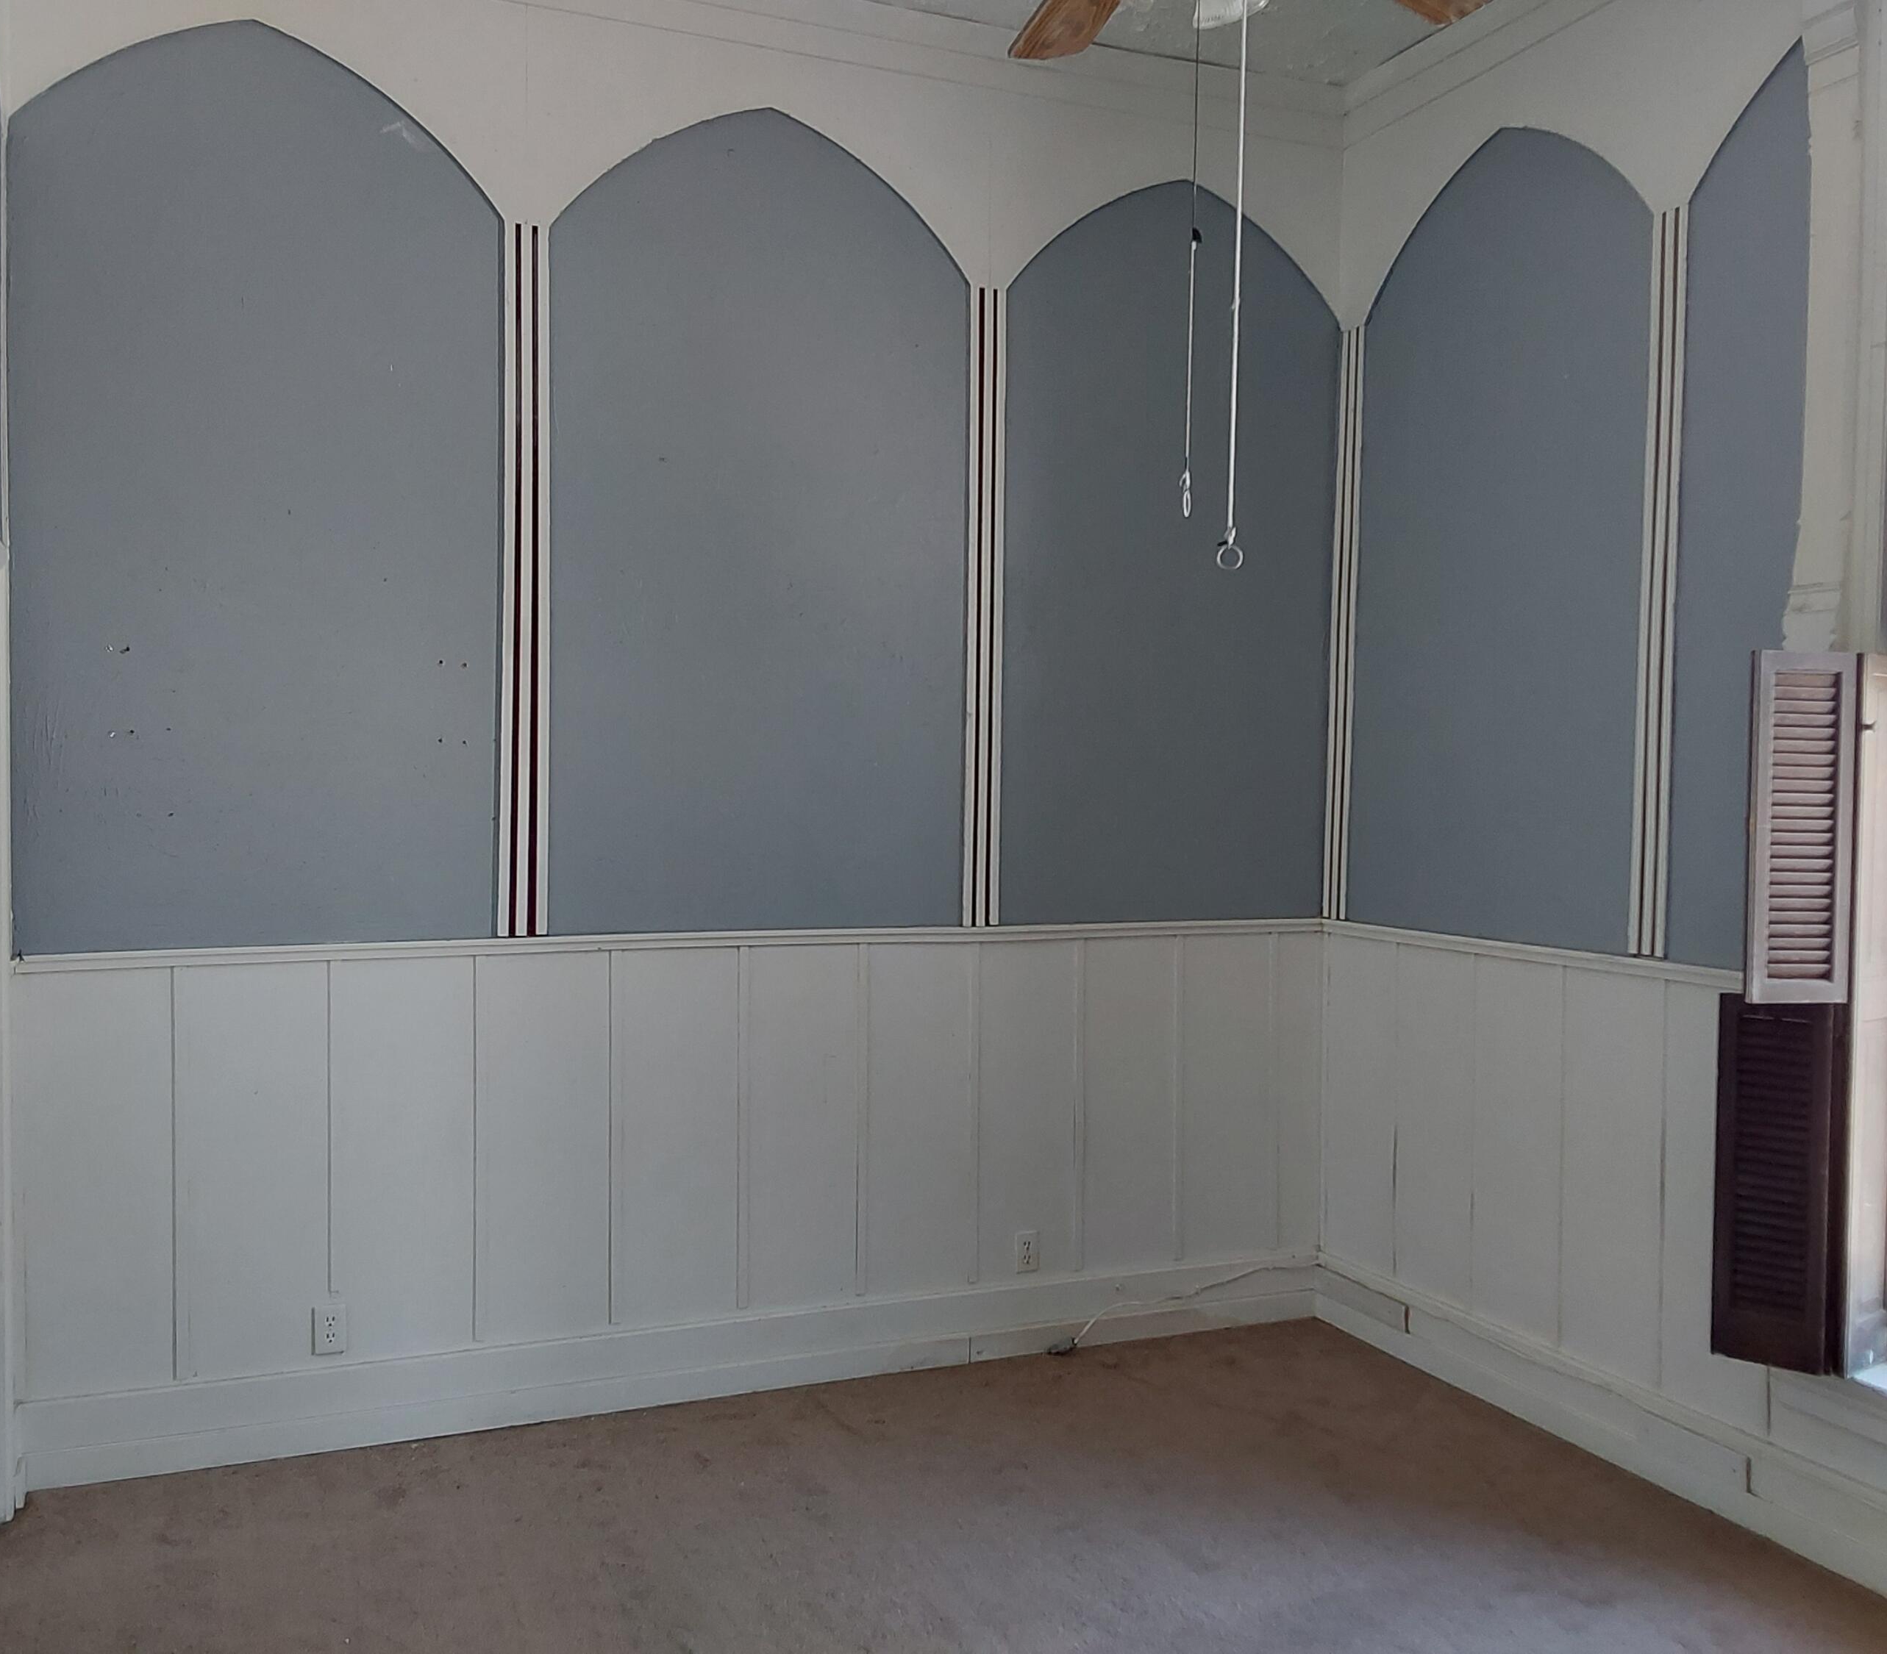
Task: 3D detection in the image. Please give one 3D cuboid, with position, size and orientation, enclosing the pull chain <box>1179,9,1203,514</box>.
[{"bbox_3d":[0.340,-0.758,2.420,0.025,0.682,0.030,0,2,-23],"label":"pull chain"}]

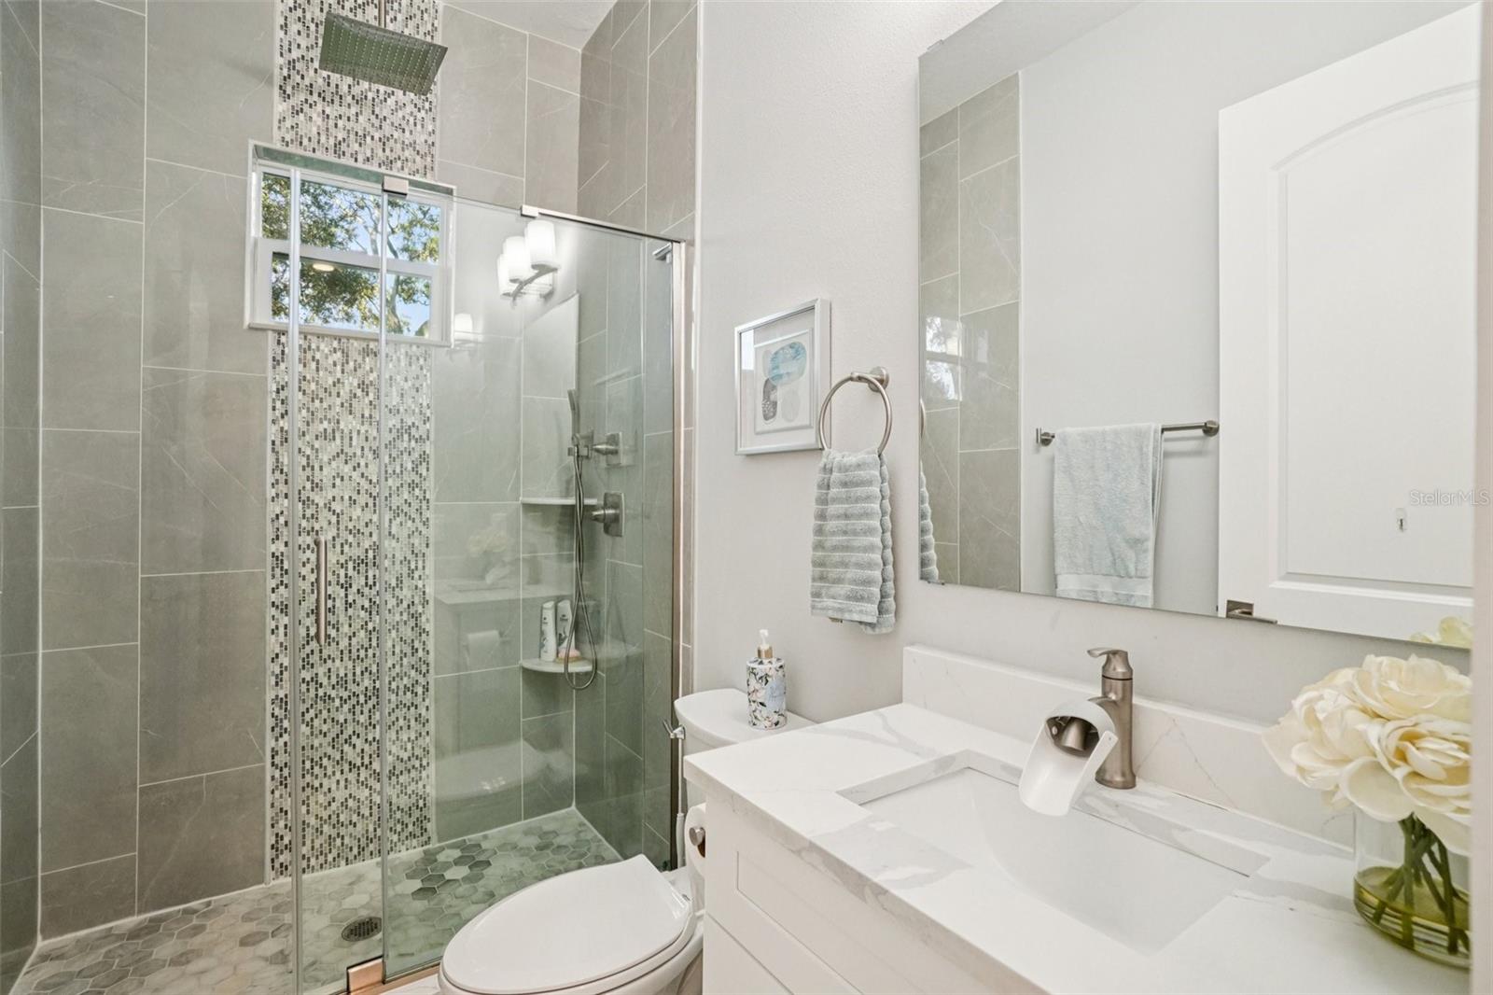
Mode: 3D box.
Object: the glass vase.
[{"bbox_3d":[0.603,0.331,0.549,0.092,0.112,0.092,0,0,-38],"label":"glass vase"}]

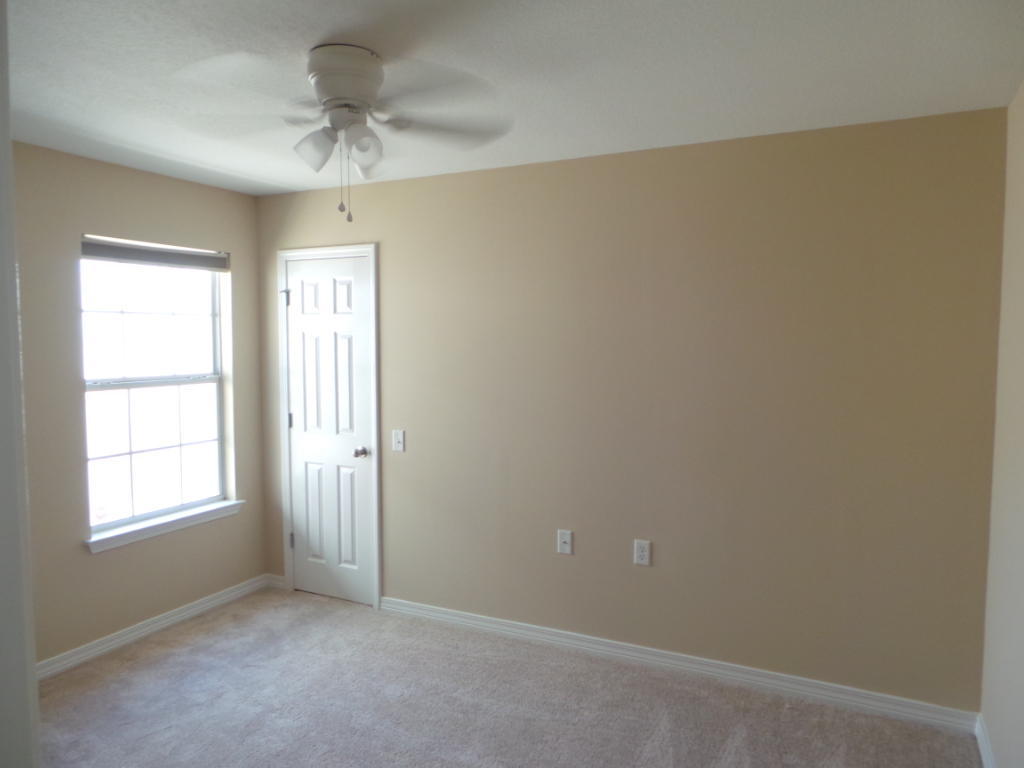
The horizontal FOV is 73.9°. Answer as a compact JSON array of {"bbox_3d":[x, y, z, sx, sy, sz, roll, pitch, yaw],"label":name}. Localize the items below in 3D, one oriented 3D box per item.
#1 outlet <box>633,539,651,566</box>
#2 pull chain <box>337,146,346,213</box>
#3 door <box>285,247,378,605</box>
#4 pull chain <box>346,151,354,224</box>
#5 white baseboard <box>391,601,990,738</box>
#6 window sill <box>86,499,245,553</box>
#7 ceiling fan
[{"bbox_3d":[0.625,0.807,3.266,0.072,0.116,0.010,2,4,26],"label":"outlet"},{"bbox_3d":[-0.517,-0.633,2.071,0.021,0.224,0.021,0,4,0],"label":"pull chain"},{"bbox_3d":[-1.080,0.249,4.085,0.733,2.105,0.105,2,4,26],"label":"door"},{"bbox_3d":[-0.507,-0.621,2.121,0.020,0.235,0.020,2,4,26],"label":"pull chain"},{"bbox_3d":[0.550,1.311,3.332,2.913,0.082,0.016,2,4,26],"label":"white baseboard"},{"bbox_3d":[-1.878,0.766,3.729,0.115,0.072,0.975,2,4,26],"label":"window sill"},{"bbox_3d":[-0.495,-0.831,2.118,1.050,0.360,1.050,2,4,26],"label":"ceiling fan"}]

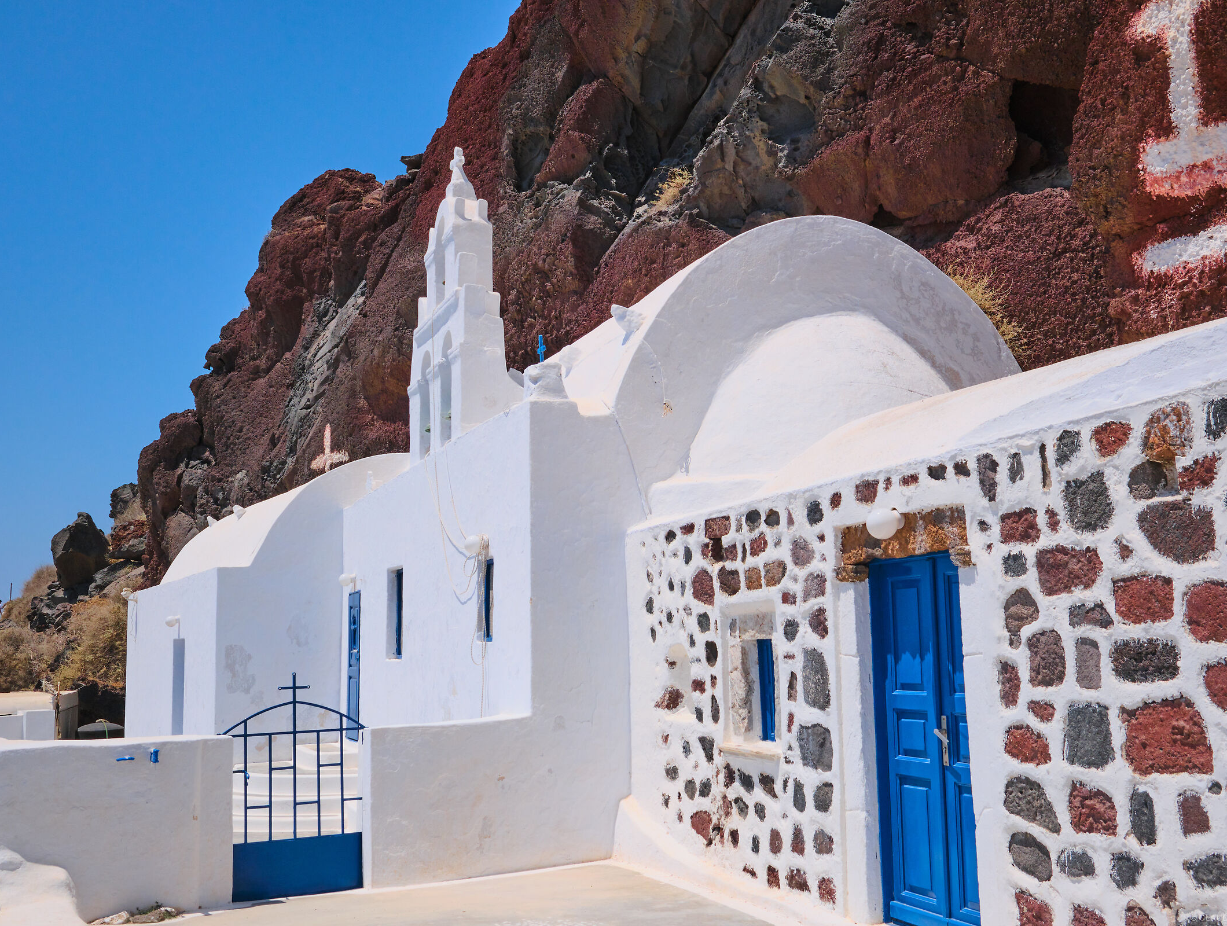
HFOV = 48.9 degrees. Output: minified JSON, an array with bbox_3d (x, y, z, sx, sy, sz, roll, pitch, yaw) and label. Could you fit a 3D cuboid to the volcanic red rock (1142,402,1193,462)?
[{"bbox_3d":[2.210,-0.118,5.301,0.140,0.219,0.282,2,-8,-20],"label":"volcanic red rock"}]

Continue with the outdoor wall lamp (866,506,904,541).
[{"bbox_3d":[1.424,0.314,7.108,0.188,0.170,0.165,2,-8,-20],"label":"outdoor wall lamp"}]

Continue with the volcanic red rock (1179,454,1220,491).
[{"bbox_3d":[2.276,0.042,5.155,0.110,0.138,0.213,2,-8,-20],"label":"volcanic red rock"}]

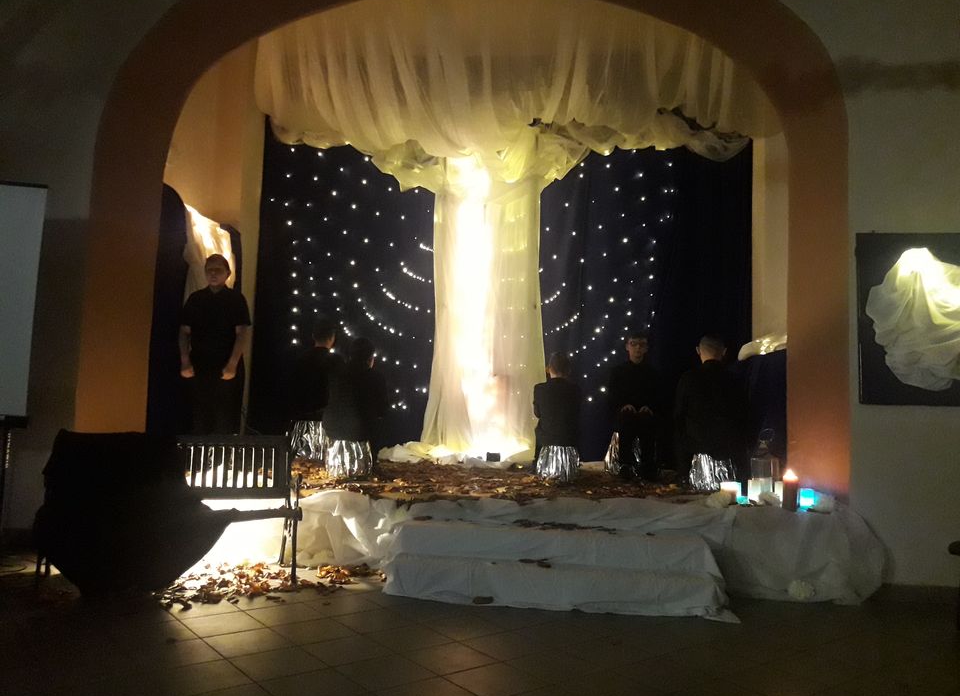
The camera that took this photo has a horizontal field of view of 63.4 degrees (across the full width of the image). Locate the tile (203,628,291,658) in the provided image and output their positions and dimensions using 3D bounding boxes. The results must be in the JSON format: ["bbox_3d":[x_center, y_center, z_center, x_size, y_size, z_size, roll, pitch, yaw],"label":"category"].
[{"bbox_3d":[-0.994,1.270,3.341,0.310,0.010,0.310,5,-5,-38],"label":"tile"}]

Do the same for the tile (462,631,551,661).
[{"bbox_3d":[0.117,1.330,3.461,0.307,0.010,0.307,5,-4,-38],"label":"tile"}]

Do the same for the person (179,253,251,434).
[{"bbox_3d":[-2.065,0.084,5.981,0.550,1.639,0.300,2,-4,-6],"label":"person"}]

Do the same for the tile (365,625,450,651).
[{"bbox_3d":[-0.314,1.303,3.474,0.310,0.010,0.310,5,-5,-38],"label":"tile"}]

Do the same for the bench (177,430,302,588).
[{"bbox_3d":[-1.735,0.904,4.431,1.308,0.812,0.620,3,-4,-17],"label":"bench"}]

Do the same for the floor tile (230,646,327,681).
[{"bbox_3d":[-0.812,1.278,3.133,0.307,0.010,0.307,5,-4,-38],"label":"floor tile"}]

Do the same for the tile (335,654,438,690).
[{"bbox_3d":[-0.369,1.273,3.040,0.310,0.010,0.310,5,-5,-38],"label":"tile"}]

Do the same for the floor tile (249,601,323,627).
[{"bbox_3d":[-0.939,1.301,3.775,0.310,0.010,0.310,5,-5,-38],"label":"floor tile"}]

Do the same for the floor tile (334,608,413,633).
[{"bbox_3d":[-0.504,1.313,3.719,0.310,0.010,0.310,5,-5,-38],"label":"floor tile"}]

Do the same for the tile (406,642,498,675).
[{"bbox_3d":[-0.129,1.310,3.270,0.307,0.010,0.307,5,-4,-38],"label":"tile"}]

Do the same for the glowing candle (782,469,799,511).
[{"bbox_3d":[1.846,0.839,4.614,0.089,0.233,0.089,2,-4,7],"label":"glowing candle"}]

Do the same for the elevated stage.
[{"bbox_3d":[0.164,1.210,5.617,4.493,0.499,2.902,2,-4,7],"label":"elevated stage"}]

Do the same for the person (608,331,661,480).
[{"bbox_3d":[1.269,0.449,6.418,0.397,1.195,0.680,1,-4,9],"label":"person"}]

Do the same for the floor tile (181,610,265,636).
[{"bbox_3d":[-1.184,1.280,3.585,0.310,0.010,0.310,5,-5,-38],"label":"floor tile"}]

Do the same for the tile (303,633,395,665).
[{"bbox_3d":[-0.567,1.298,3.324,0.307,0.010,0.307,5,-4,-38],"label":"tile"}]

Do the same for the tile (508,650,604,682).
[{"bbox_3d":[0.309,1.321,3.215,0.307,0.010,0.307,5,-4,-38],"label":"tile"}]

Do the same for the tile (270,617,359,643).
[{"bbox_3d":[-0.749,1.292,3.530,0.310,0.010,0.310,5,-5,-38],"label":"tile"}]

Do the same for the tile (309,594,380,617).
[{"bbox_3d":[-0.705,1.335,4.007,0.307,0.010,0.307,5,-4,-38],"label":"tile"}]

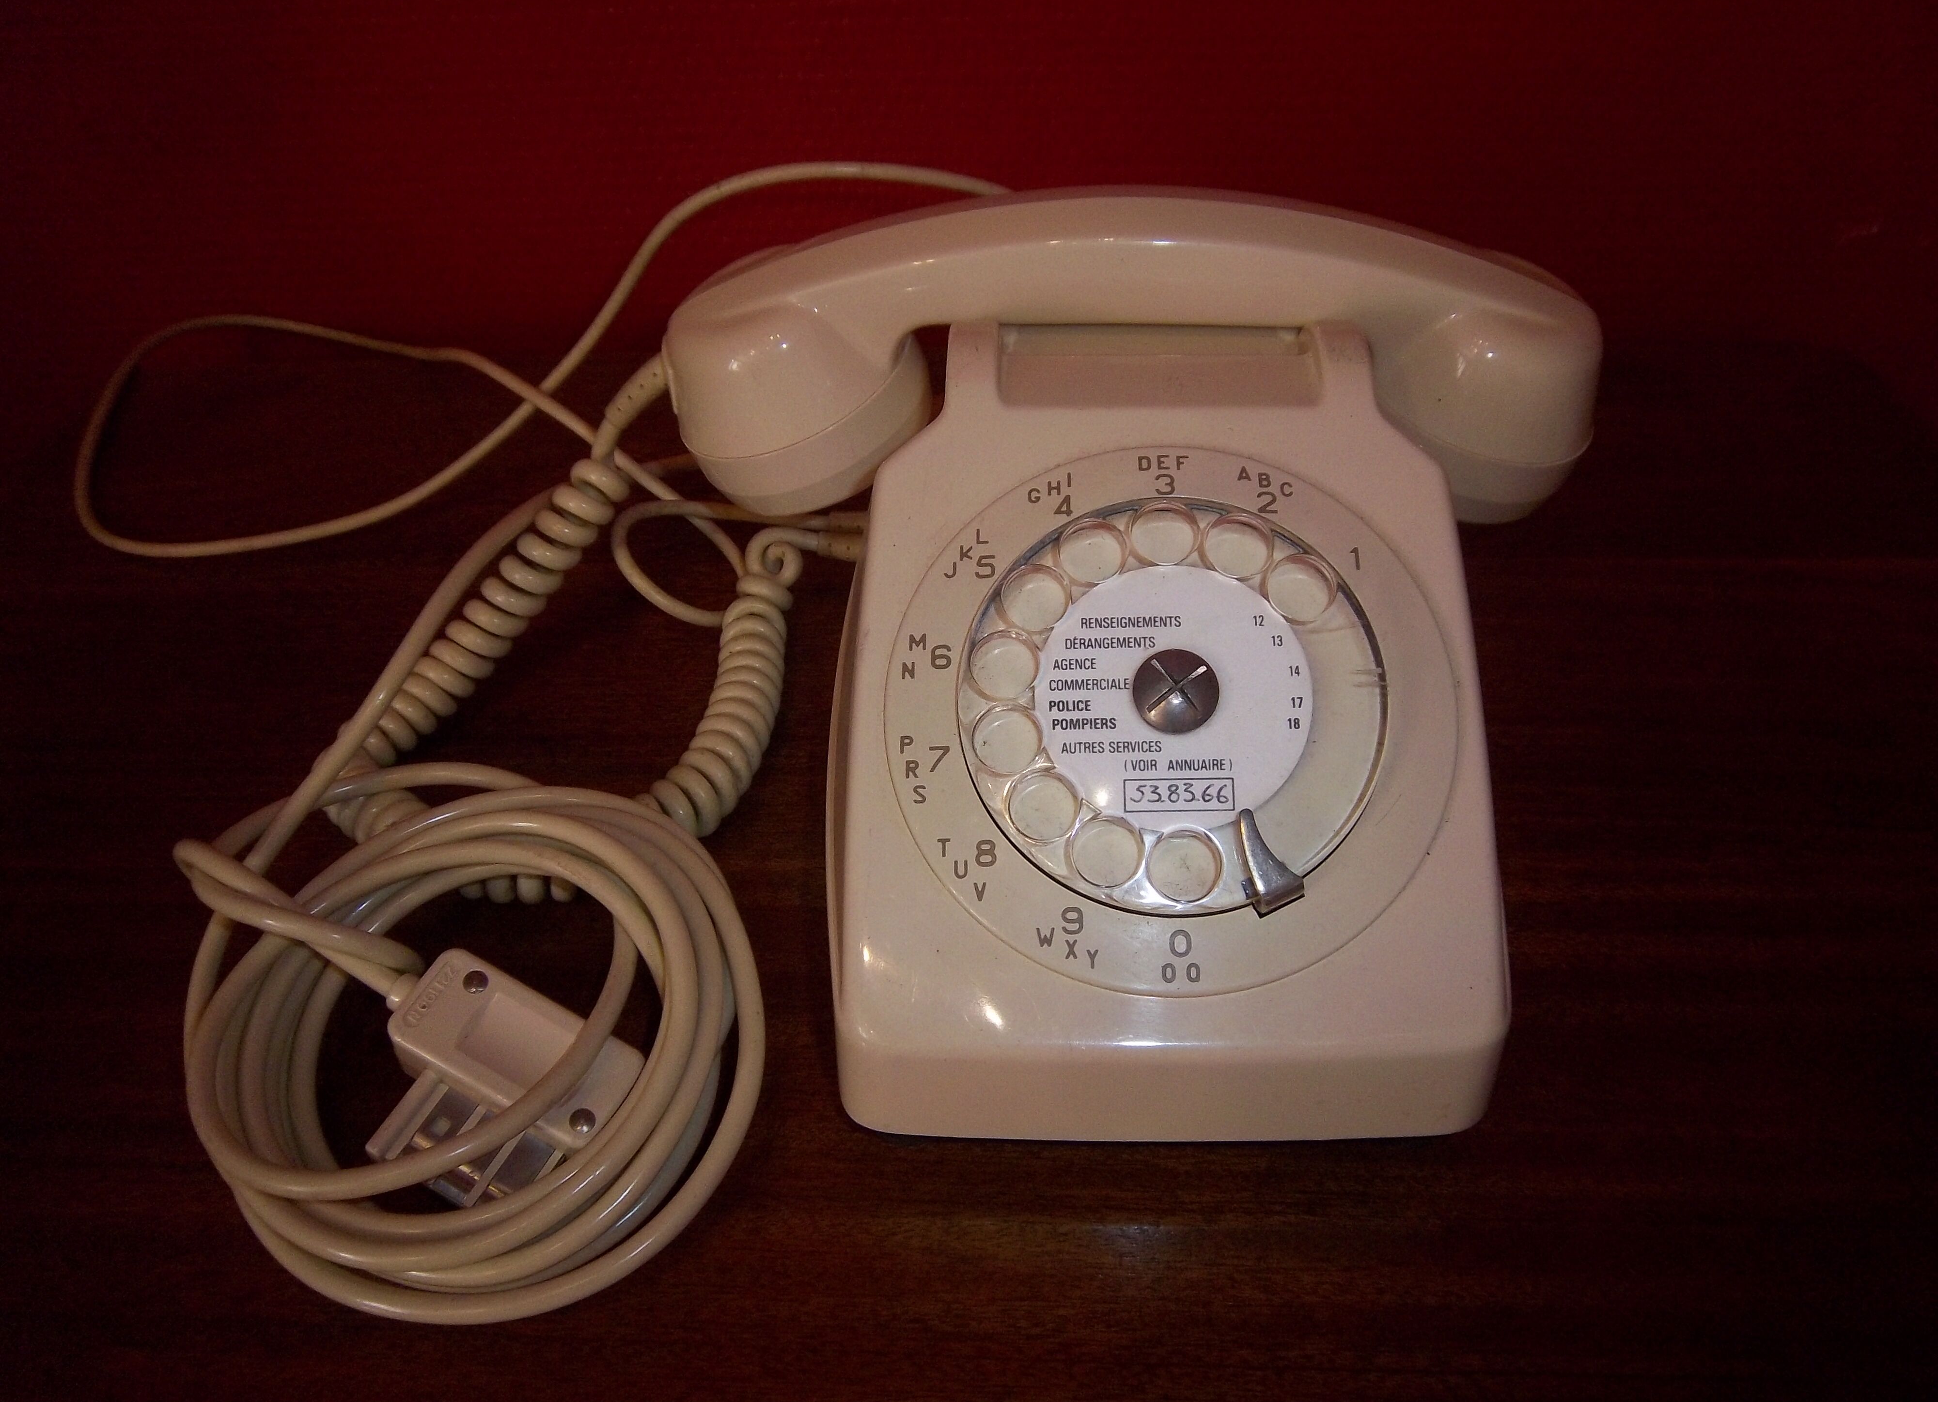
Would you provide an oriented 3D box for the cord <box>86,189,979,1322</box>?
[{"bbox_3d":[-0.130,-0.033,0.385,0.285,0.102,0.335,-1,45,3],"label":"cord"}]

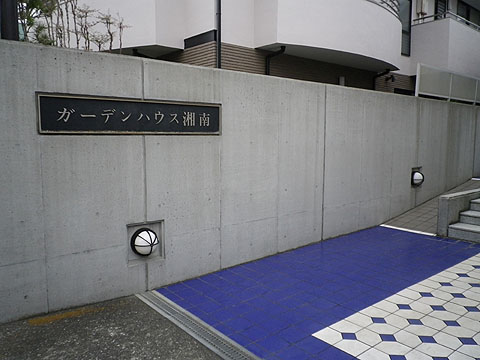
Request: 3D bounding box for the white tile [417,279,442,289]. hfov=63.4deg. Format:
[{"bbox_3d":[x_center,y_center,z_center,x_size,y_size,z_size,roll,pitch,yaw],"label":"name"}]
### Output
[{"bbox_3d":[1.927,1.055,3.912,0.195,0.012,0.195,-6,8,-38],"label":"white tile"}]

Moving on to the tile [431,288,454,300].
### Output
[{"bbox_3d":[1.900,1.089,3.647,0.195,0.012,0.195,-6,8,-38],"label":"tile"}]

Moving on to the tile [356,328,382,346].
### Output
[{"bbox_3d":[0.966,1.187,2.920,0.195,0.012,0.195,-6,8,-38],"label":"tile"}]

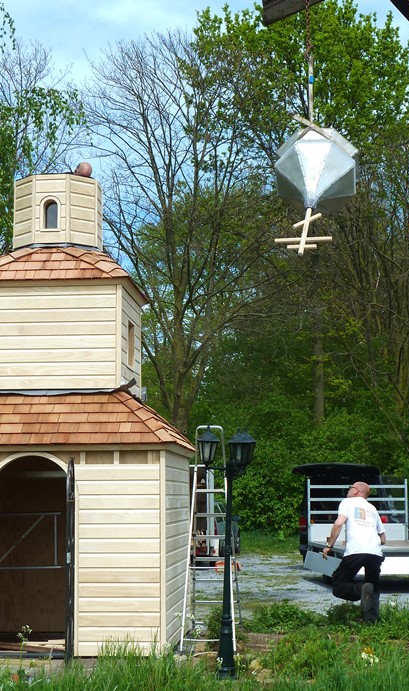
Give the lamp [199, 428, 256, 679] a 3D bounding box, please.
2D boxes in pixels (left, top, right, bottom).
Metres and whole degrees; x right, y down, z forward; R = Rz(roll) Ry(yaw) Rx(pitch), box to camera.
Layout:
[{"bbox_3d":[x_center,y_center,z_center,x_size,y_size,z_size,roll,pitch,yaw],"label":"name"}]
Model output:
[{"bbox_3d":[0.199,1.790,11.027,0.510,2.145,0.510,0,-7,0],"label":"lamp"}]

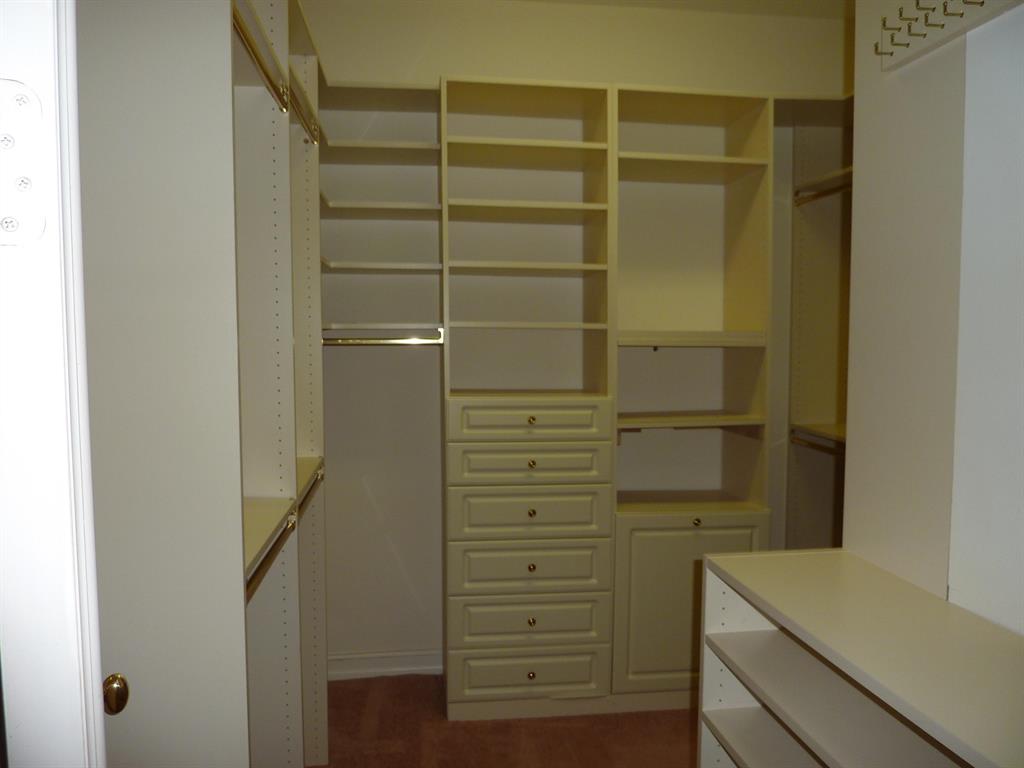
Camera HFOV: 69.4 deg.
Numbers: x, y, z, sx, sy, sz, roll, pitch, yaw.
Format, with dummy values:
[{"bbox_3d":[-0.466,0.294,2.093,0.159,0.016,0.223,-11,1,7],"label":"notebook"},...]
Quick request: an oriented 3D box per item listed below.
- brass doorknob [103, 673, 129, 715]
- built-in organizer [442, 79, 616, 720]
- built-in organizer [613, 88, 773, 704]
[{"bbox_3d":[-0.581,0.448,1.070,0.058,0.057,0.057,-2,3,-27],"label":"brass doorknob"},{"bbox_3d":[0.041,0.072,2.972,0.638,2.401,0.425,-1,3,-8],"label":"built-in organizer"},{"bbox_3d":[0.673,0.065,3.064,0.640,2.401,0.420,-1,3,-8],"label":"built-in organizer"}]

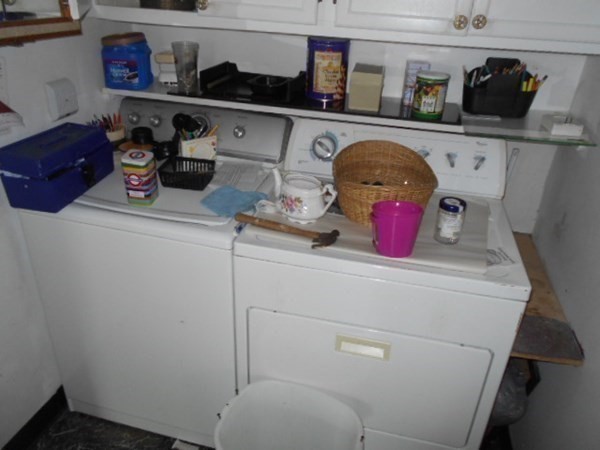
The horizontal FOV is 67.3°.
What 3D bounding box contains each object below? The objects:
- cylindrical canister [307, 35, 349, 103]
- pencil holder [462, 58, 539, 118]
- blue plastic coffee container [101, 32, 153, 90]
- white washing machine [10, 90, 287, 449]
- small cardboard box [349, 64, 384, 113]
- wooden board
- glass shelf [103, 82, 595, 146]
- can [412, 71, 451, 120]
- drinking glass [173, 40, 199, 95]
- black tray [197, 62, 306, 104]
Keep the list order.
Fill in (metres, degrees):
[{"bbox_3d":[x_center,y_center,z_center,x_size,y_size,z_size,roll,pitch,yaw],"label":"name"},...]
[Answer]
[{"bbox_3d":[0.093,-0.527,1.533,0.136,0.194,0.136,4,27,2],"label":"cylindrical canister"},{"bbox_3d":[0.646,-0.444,1.455,0.228,0.162,0.140,8,27,10],"label":"pencil holder"},{"bbox_3d":[-0.602,-0.584,1.603,0.143,0.175,0.137,2,27,-1],"label":"blue plastic coffee container"},{"bbox_3d":[-0.453,0.146,1.728,0.688,1.090,0.670,8,27,11],"label":"white washing machine"},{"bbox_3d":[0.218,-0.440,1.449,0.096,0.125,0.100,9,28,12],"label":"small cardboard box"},{"bbox_3d":[0.717,0.185,1.445,0.168,0.022,0.700,9,28,12],"label":"wooden board"},{"bbox_3d":[0.095,-0.408,1.538,1.540,0.024,0.365,9,28,12],"label":"glass shelf"},{"bbox_3d":[0.396,-0.391,1.366,0.095,0.128,0.095,10,28,14],"label":"can"},{"bbox_3d":[-0.381,-0.529,1.534,0.087,0.158,0.087,9,28,12],"label":"drinking glass"},{"bbox_3d":[-0.157,-0.508,1.598,0.312,0.083,0.245,9,28,12],"label":"black tray"}]

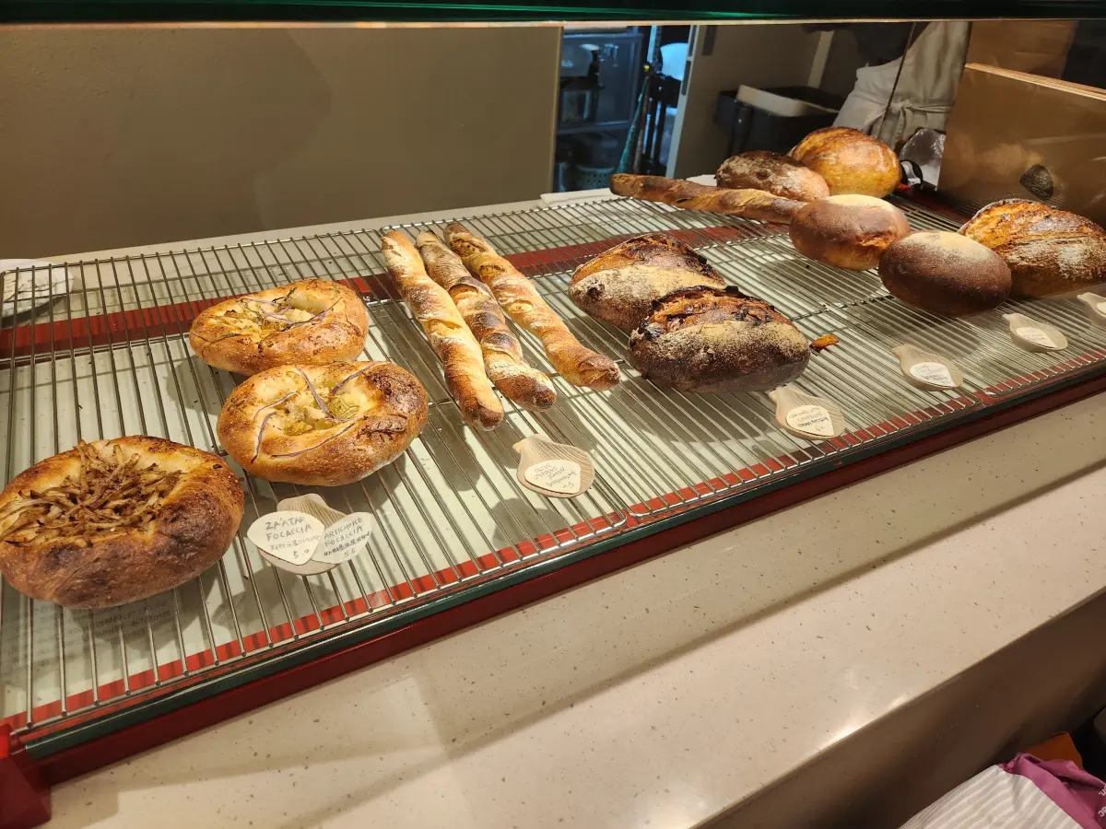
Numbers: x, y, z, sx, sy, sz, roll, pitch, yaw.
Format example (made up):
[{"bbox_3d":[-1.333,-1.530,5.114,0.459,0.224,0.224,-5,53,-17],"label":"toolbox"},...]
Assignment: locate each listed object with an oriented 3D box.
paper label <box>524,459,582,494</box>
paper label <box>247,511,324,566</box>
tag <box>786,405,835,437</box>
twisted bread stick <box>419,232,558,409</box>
[{"bbox_3d":[0.005,0.048,0.547,0.042,0.003,0.042,-21,42,-32],"label":"paper label"},{"bbox_3d":[-0.173,0.081,0.477,0.048,0.003,0.052,-7,37,-16],"label":"paper label"},{"bbox_3d":[0.224,0.006,0.634,0.044,0.003,0.045,-9,37,-20],"label":"tag"},{"bbox_3d":[-0.082,-0.114,0.763,0.037,0.034,0.383,-10,38,-21],"label":"twisted bread stick"}]

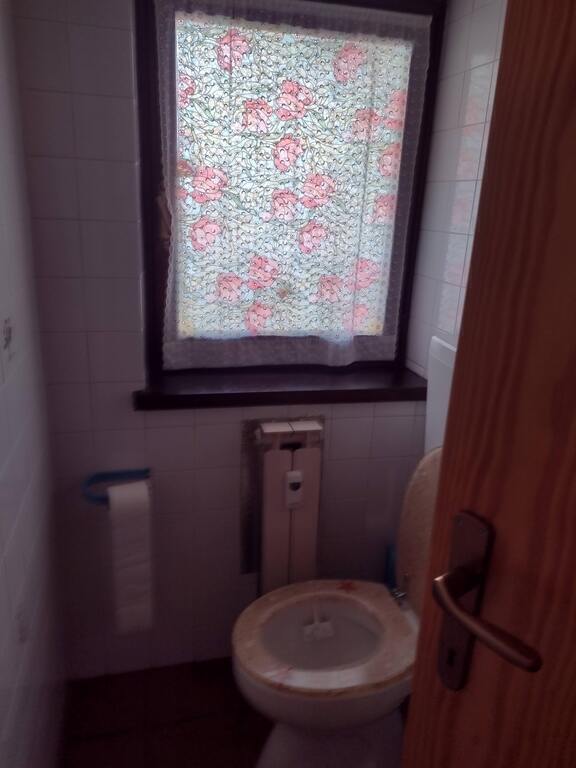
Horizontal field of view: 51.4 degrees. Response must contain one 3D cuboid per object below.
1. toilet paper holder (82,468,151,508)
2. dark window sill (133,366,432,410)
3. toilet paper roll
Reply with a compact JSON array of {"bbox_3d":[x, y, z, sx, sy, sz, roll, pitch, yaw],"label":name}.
[{"bbox_3d":[-0.444,0.271,1.566,0.170,0.056,0.103,-2,19,-14],"label":"toilet paper holder"},{"bbox_3d":[-0.008,0.010,1.709,0.835,0.040,0.178,-2,19,-14],"label":"dark window sill"},{"bbox_3d":[-0.415,0.460,1.598,0.099,0.421,0.094,-2,19,-14],"label":"toilet paper roll"}]

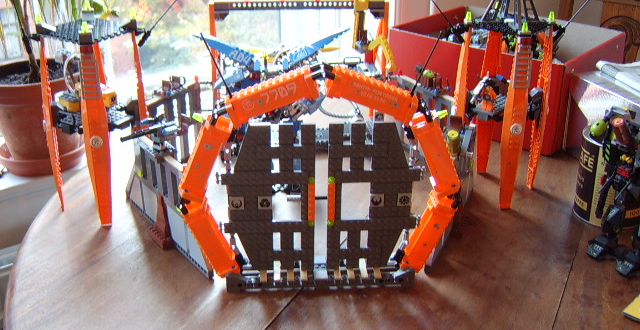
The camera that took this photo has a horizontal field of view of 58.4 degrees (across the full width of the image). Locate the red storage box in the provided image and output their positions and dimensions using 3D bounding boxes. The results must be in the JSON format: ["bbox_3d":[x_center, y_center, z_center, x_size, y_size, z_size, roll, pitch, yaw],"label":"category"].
[{"bbox_3d":[0.353,-0.181,1.113,0.335,0.165,0.258,21,31,37],"label":"red storage box"}]

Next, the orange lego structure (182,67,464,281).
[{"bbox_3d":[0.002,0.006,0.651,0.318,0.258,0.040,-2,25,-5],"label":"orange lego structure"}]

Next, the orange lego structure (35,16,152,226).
[{"bbox_3d":[-0.316,-0.073,0.812,0.136,0.264,0.136,-7,26,-17],"label":"orange lego structure"}]

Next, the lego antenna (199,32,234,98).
[{"bbox_3d":[-0.107,-0.103,0.594,0.008,0.077,0.008,-22,22,6],"label":"lego antenna"}]

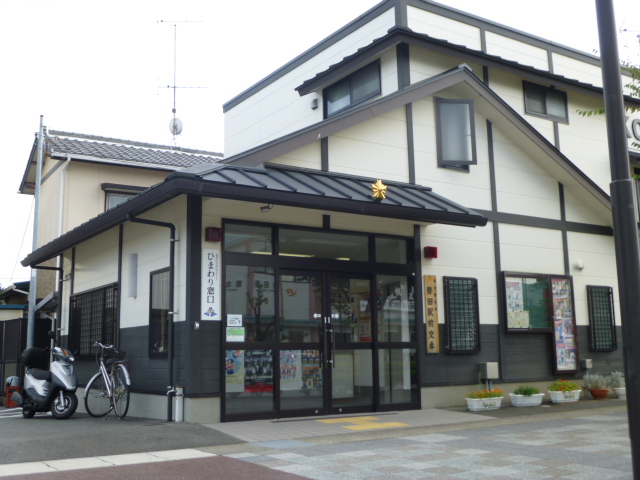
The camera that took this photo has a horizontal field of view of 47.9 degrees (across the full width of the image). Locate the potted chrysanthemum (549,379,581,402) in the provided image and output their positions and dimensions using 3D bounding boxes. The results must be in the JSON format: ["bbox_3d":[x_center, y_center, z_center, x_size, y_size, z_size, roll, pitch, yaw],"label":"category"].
[{"bbox_3d":[4.209,2.599,12.404,0.600,0.380,0.270,5,-11,-33],"label":"potted chrysanthemum"}]

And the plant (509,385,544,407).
[{"bbox_3d":[3.259,2.468,11.323,0.609,0.284,0.233,5,-11,-33],"label":"plant"}]

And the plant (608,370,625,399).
[{"bbox_3d":[5.313,2.559,12.726,0.355,0.467,0.355,5,-11,-33],"label":"plant"}]

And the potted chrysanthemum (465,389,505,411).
[{"bbox_3d":[2.419,2.356,10.578,0.609,0.294,0.233,5,-11,-33],"label":"potted chrysanthemum"}]

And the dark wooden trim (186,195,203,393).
[{"bbox_3d":[-1.629,0.679,9.323,0.147,2.558,0.167,5,-11,-33],"label":"dark wooden trim"}]

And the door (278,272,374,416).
[{"bbox_3d":[0.118,1.456,10.233,1.602,2.005,0.080,5,-11,-33],"label":"door"}]

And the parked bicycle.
[{"bbox_3d":[-2.948,1.978,10.195,0.609,1.086,1.776,5,-11,-33],"label":"parked bicycle"}]

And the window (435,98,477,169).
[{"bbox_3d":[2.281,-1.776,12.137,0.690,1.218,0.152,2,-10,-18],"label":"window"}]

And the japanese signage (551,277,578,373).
[{"bbox_3d":[4.380,1.525,13.020,0.623,1.726,0.080,5,-11,-33],"label":"japanese signage"}]

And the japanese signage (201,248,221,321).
[{"bbox_3d":[-1.400,0.581,9.303,0.257,0.913,0.025,5,-11,-33],"label":"japanese signage"}]

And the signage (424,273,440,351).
[{"bbox_3d":[1.746,1.167,11.326,0.235,1.211,0.035,5,-11,-33],"label":"signage"}]

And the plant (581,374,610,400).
[{"bbox_3d":[4.958,2.647,12.963,0.420,0.450,0.390,5,-11,-33],"label":"plant"}]

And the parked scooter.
[{"bbox_3d":[-4.089,2.046,10.796,0.690,1.238,1.797,8,-13,-44],"label":"parked scooter"}]

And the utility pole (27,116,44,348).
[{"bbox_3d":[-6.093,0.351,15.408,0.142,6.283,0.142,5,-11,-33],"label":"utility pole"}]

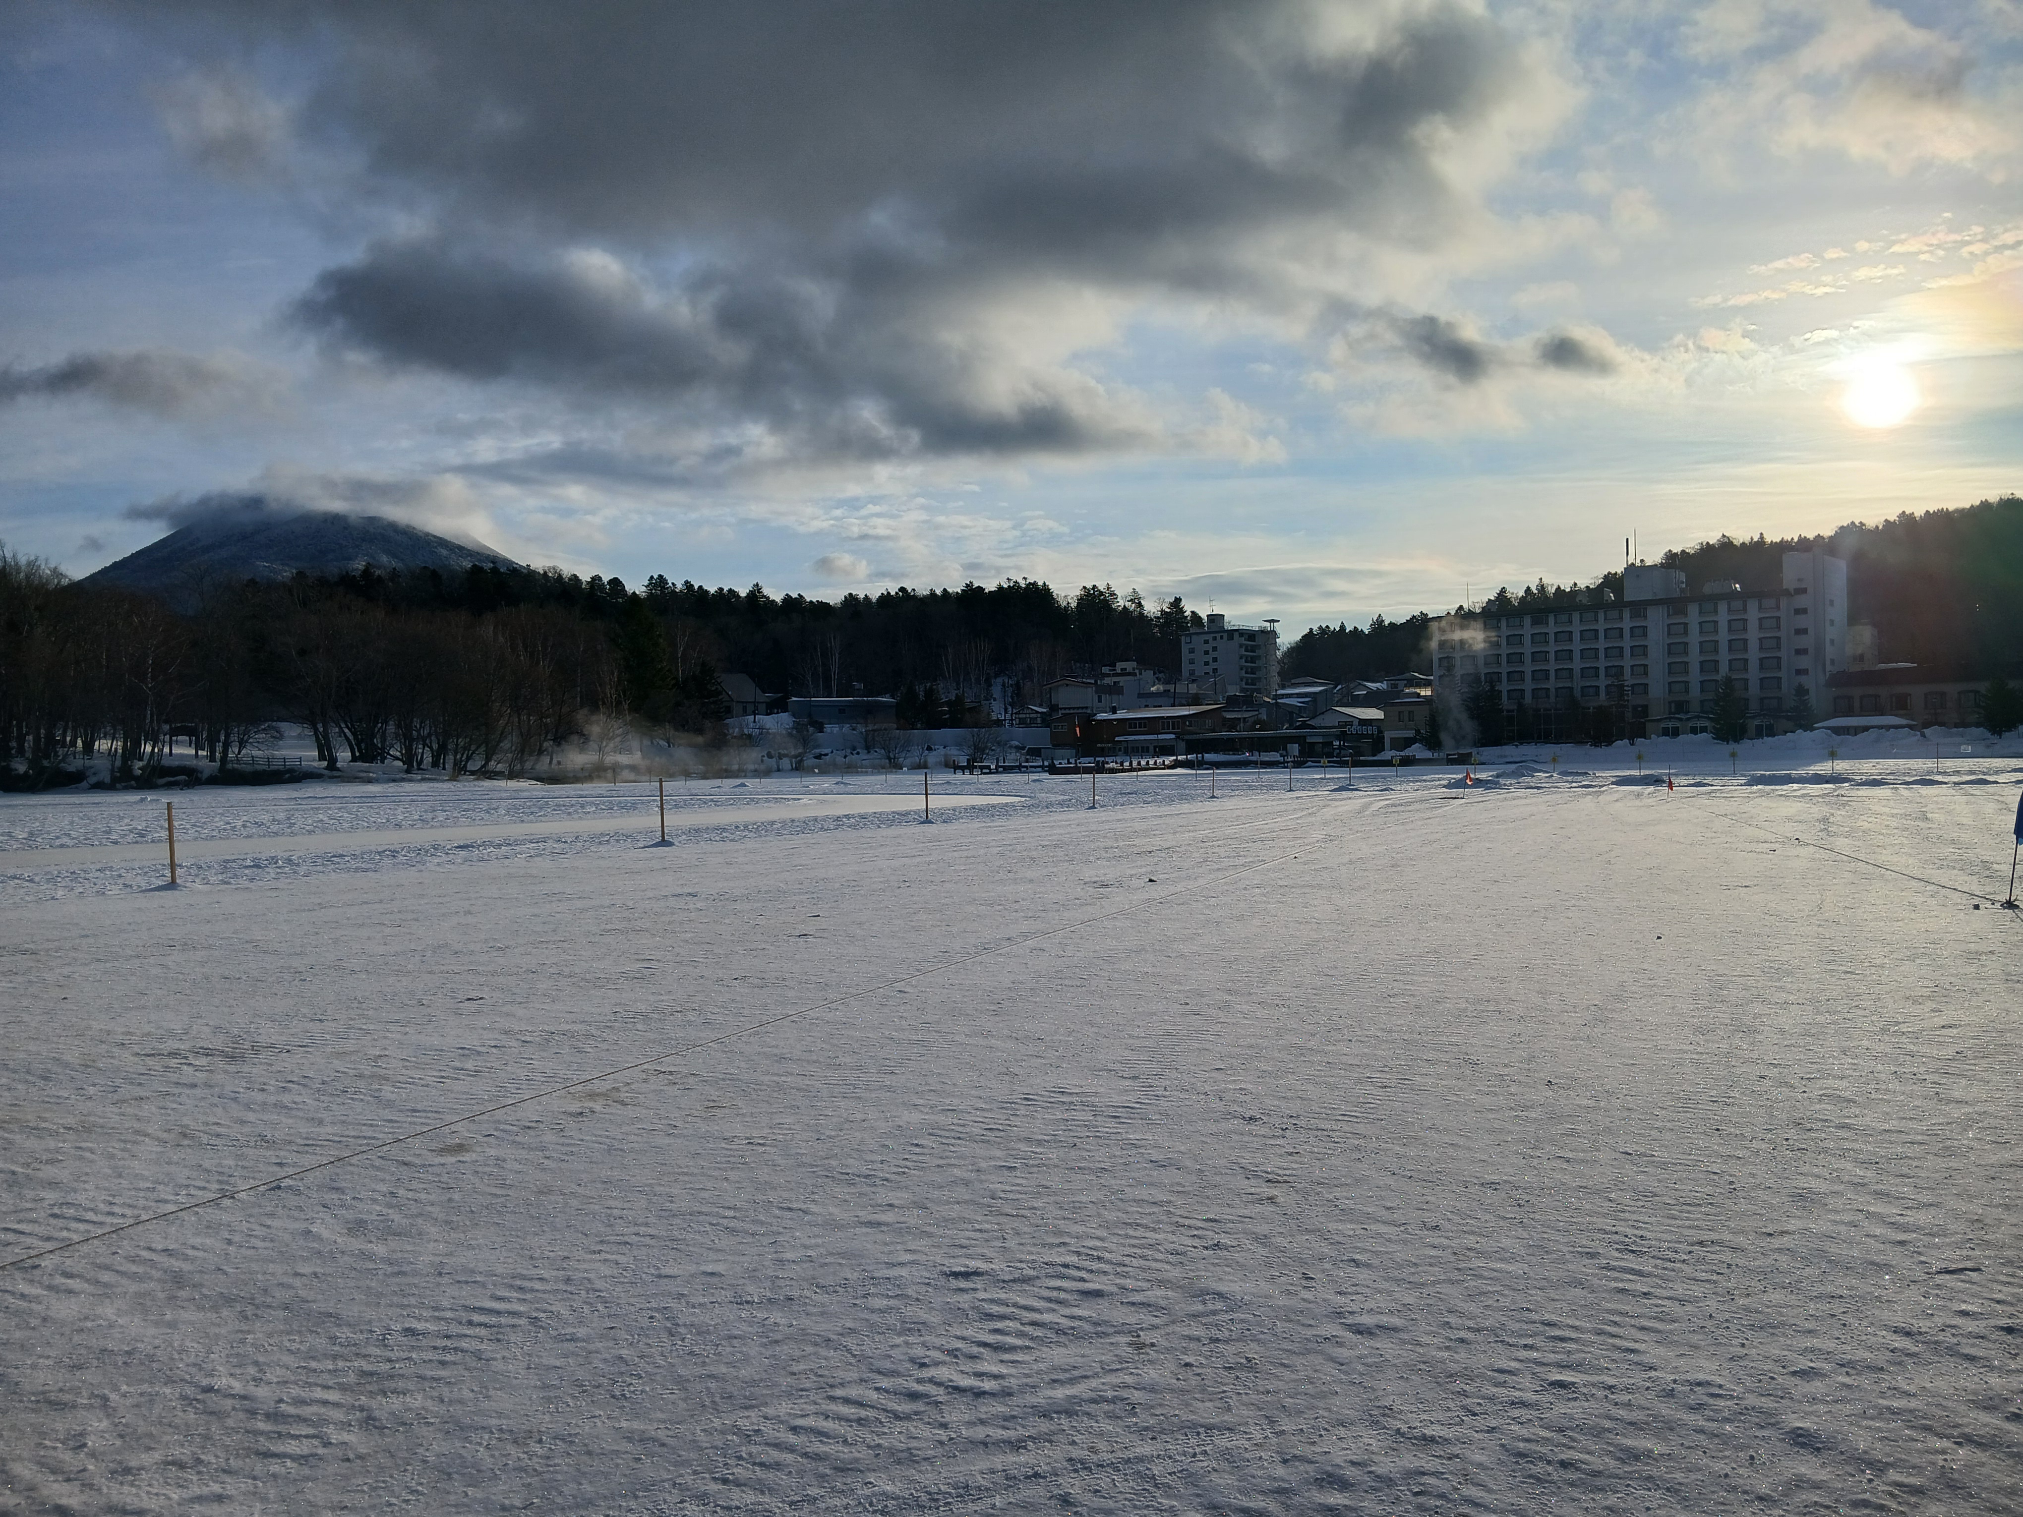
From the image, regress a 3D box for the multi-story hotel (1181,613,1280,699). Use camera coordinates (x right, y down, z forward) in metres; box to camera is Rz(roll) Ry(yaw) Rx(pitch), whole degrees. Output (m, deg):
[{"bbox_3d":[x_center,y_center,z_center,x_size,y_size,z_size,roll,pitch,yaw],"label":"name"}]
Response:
[{"bbox_3d":[59.500,-26.800,412.900,16.000,24.000,20.200,-1,0,-41],"label":"multi-story hotel"}]

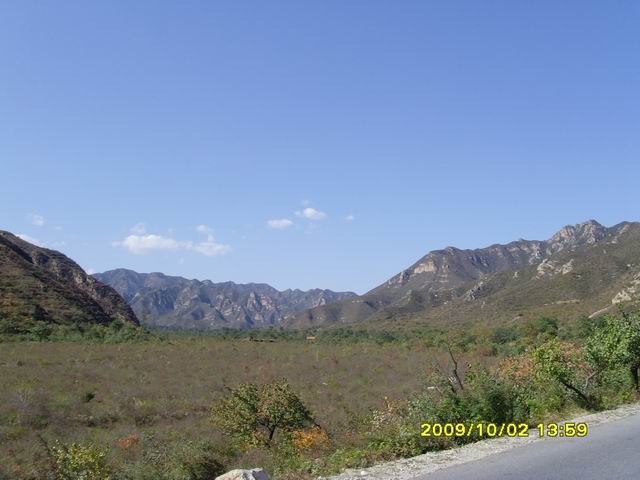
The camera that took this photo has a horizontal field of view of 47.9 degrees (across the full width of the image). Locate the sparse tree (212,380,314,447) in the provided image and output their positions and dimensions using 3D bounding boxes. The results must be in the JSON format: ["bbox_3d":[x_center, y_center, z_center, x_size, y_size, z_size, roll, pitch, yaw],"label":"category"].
[{"bbox_3d":[-1.332,4.090,17.000,2.350,1.500,2.100,0,-7,0],"label":"sparse tree"}]

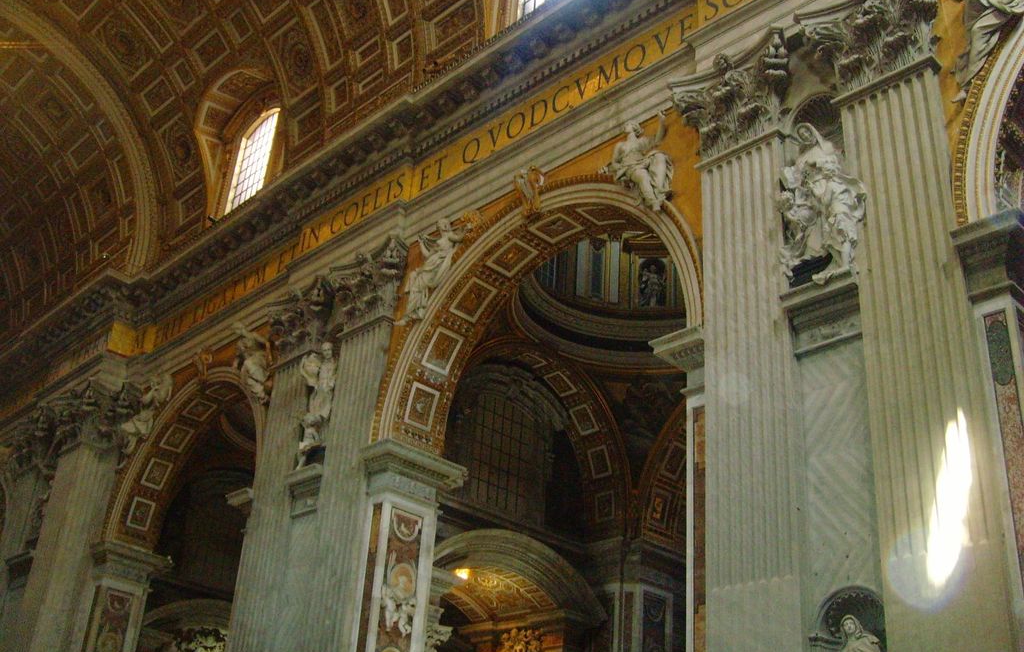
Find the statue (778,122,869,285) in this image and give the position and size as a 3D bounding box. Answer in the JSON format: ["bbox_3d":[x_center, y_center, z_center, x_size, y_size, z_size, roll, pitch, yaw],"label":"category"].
[{"bbox_3d":[8.260,-3.354,30.547,1.500,5.200,2.600,26,-34,-36],"label":"statue"}]

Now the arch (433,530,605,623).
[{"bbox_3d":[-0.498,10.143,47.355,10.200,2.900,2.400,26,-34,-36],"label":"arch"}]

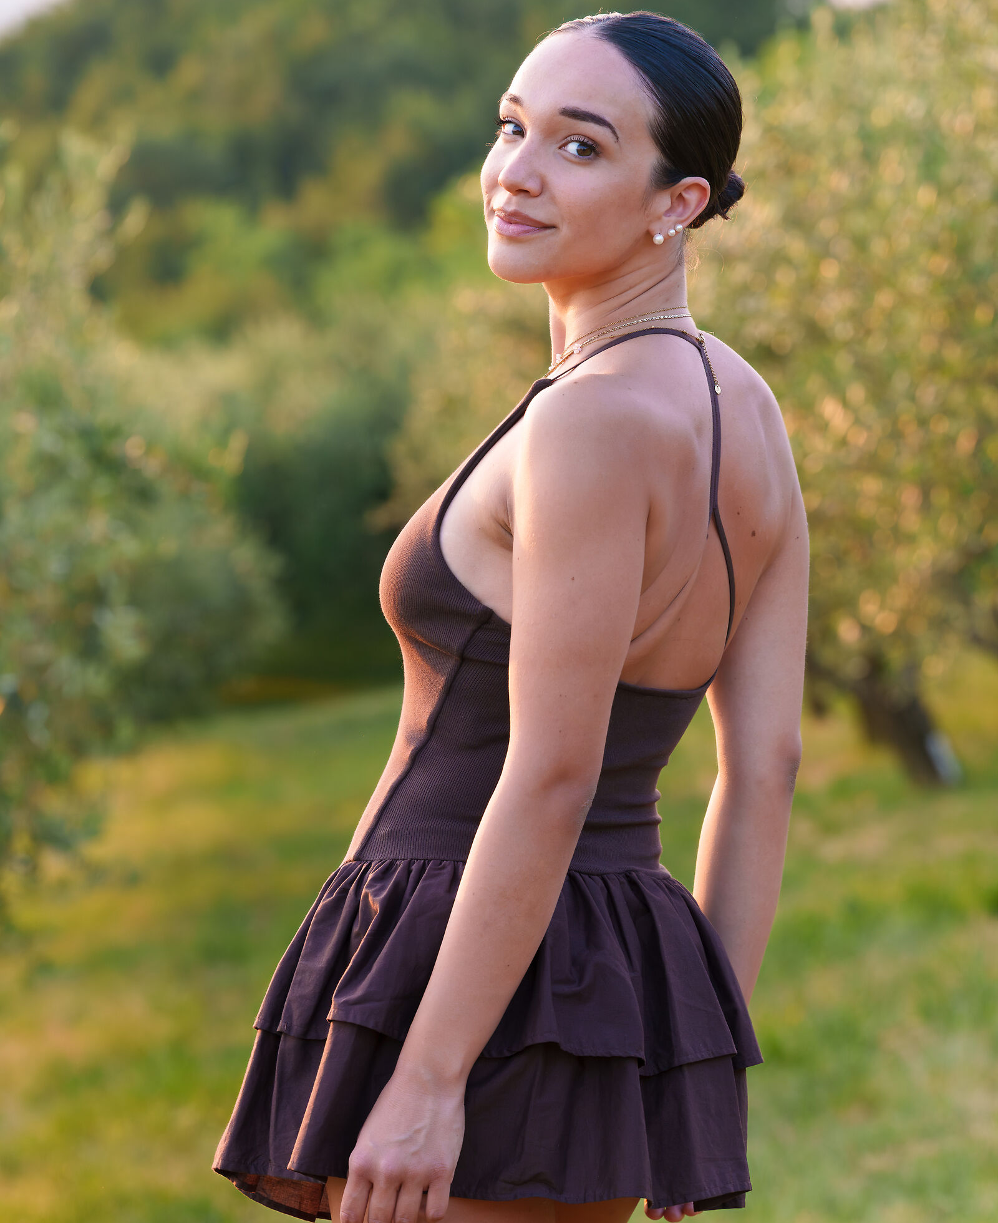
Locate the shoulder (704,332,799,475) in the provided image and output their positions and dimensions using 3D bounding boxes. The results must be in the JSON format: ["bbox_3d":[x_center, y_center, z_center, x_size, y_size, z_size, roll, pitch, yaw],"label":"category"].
[{"bbox_3d":[0.206,-0.172,4.880,0.090,0.125,0.130,0,0,30],"label":"shoulder"}]

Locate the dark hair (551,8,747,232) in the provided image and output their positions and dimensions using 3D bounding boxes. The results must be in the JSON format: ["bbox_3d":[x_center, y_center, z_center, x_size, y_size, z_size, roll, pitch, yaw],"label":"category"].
[{"bbox_3d":[0.122,-0.403,4.800,0.155,0.180,0.185,7,0,40],"label":"dark hair"}]

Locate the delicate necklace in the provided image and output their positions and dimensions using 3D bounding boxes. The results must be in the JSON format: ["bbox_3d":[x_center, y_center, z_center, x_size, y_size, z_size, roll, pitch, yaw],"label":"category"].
[{"bbox_3d":[0.100,-0.220,4.780,0.125,0.060,0.120,0,0,27],"label":"delicate necklace"}]

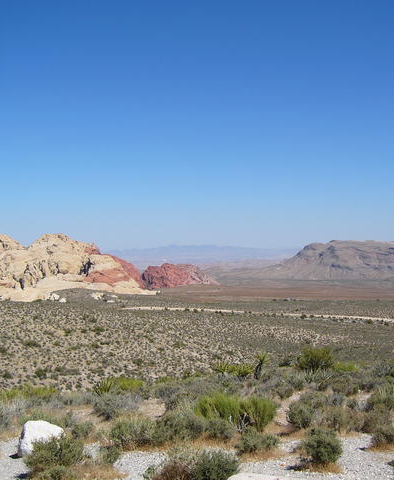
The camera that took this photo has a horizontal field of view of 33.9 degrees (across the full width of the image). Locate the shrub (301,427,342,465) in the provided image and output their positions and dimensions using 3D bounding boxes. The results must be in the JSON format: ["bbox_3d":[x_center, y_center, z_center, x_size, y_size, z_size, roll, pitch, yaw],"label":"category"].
[{"bbox_3d":[1.892,3.101,9.834,0.596,0.532,0.507,0,-1,0],"label":"shrub"}]

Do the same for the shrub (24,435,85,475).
[{"bbox_3d":[-2.062,3.068,9.362,0.879,0.509,0.741,0,-1,0],"label":"shrub"}]

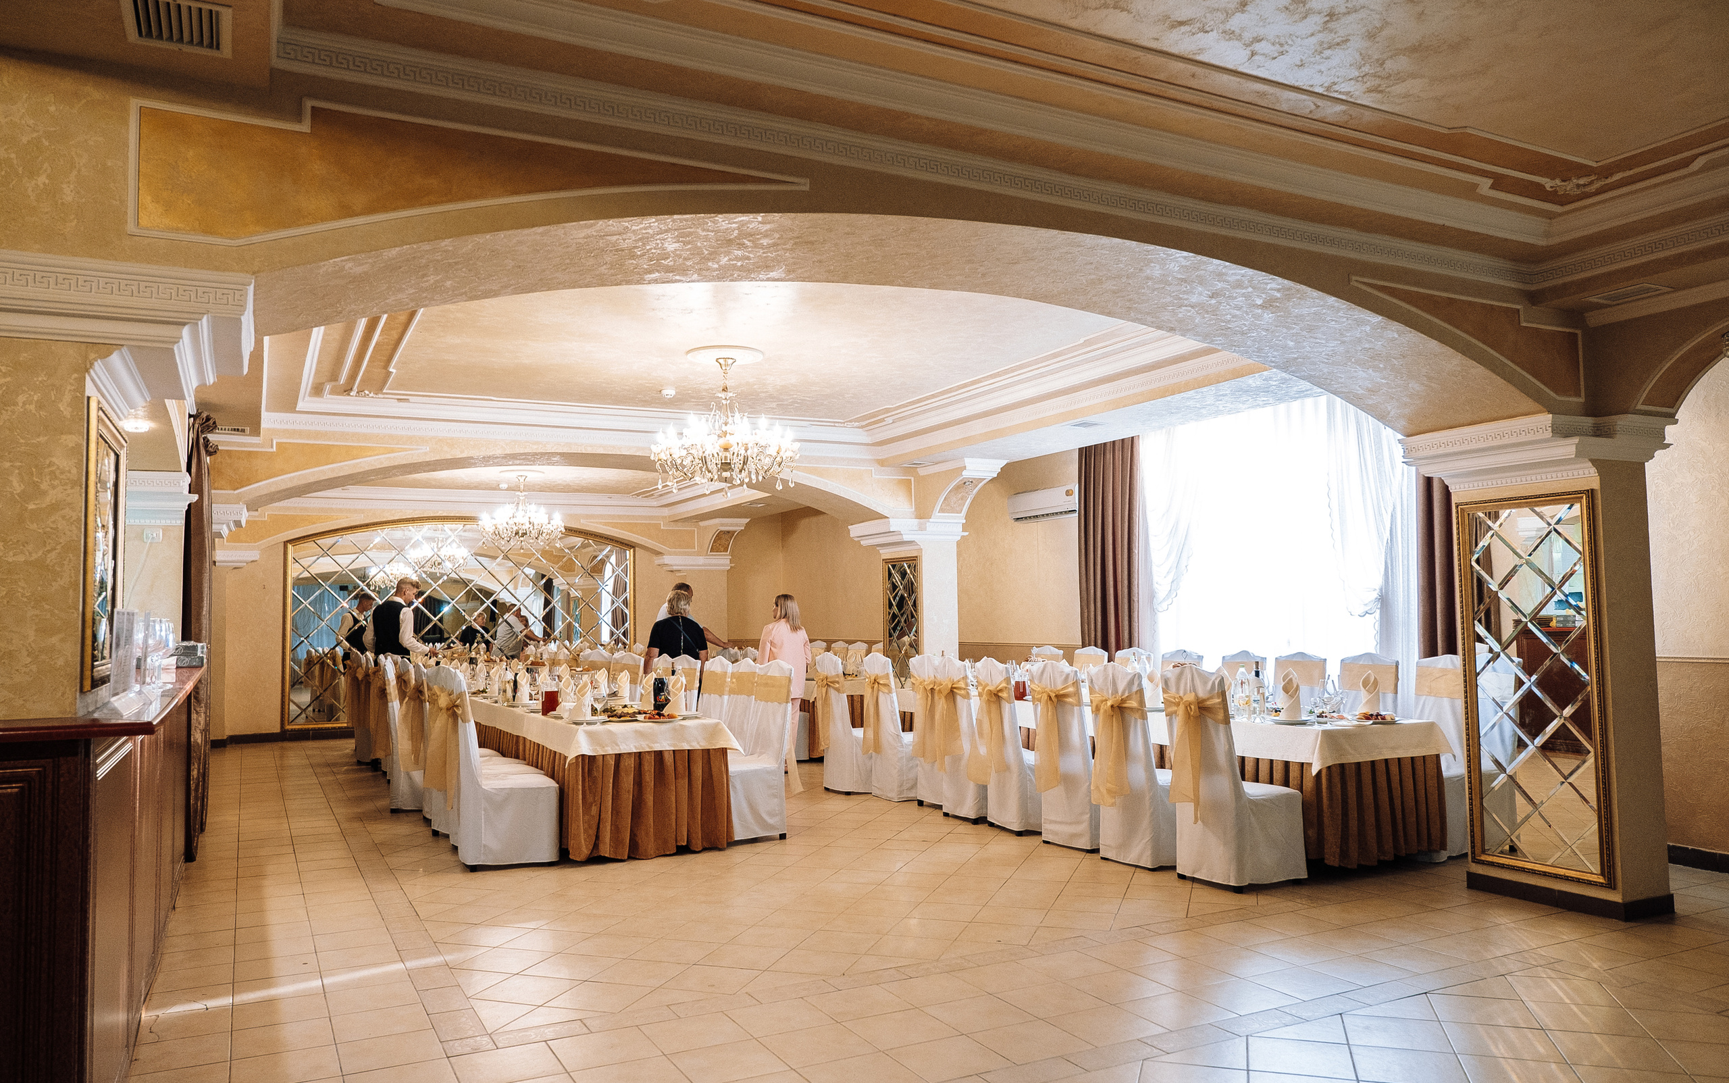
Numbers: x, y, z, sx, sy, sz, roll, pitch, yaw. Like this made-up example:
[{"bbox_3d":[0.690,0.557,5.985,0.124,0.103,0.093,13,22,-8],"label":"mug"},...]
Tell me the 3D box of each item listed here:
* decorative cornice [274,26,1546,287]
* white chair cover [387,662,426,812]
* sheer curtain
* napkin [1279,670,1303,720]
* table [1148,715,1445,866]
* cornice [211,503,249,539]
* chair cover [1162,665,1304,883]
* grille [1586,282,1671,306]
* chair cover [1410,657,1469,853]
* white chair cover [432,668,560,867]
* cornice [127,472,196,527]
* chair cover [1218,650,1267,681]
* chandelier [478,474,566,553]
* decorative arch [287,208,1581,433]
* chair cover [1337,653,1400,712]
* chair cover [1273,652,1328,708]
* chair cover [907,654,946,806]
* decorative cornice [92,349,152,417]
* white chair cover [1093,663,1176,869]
[{"bbox_3d":[0.742,-1.221,4.029,5.006,0.100,0.080,1,-5,-25],"label":"decorative cornice"},{"bbox_3d":[-3.298,1.439,8.682,0.570,1.080,0.460,1,-4,-28],"label":"white chair cover"},{"bbox_3d":[3.000,0.431,8.748,0.174,2.964,2.643,2,-5,-28],"label":"sheer curtain"},{"bbox_3d":[2.446,0.878,6.630,0.134,0.280,0.120,-1,-4,9],"label":"napkin"},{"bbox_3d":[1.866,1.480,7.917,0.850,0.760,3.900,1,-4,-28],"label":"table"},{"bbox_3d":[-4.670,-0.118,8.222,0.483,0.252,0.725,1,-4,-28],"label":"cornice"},{"bbox_3d":[1.922,1.207,6.019,0.604,1.108,0.443,1,-4,-28],"label":"chair cover"},{"bbox_3d":[3.243,-1.043,4.874,0.201,0.020,0.252,1,-4,-28],"label":"grille"},{"bbox_3d":[3.274,1.225,6.690,0.530,1.130,0.420,1,-4,-27],"label":"chair cover"},{"bbox_3d":[-2.167,1.322,6.788,0.594,1.108,0.443,1,-4,-28],"label":"white chair cover"},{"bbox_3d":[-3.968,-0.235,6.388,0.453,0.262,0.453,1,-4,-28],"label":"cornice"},{"bbox_3d":[2.644,1.352,8.441,0.574,1.095,0.434,2,-5,-28],"label":"chair cover"},{"bbox_3d":[-3.622,-0.290,12.174,0.901,0.822,0.901,2,-5,-28],"label":"chandelier"},{"bbox_3d":[0.625,-0.823,4.334,5.130,0.460,0.710,1,-4,-27],"label":"decorative arch"},{"bbox_3d":[3.147,1.280,7.525,0.574,1.095,0.434,2,-5,-28],"label":"chair cover"},{"bbox_3d":[2.716,1.288,7.595,0.570,1.080,0.460,1,-4,-28],"label":"chair cover"},{"bbox_3d":[0.682,1.370,8.435,0.574,1.095,0.434,2,-5,-30],"label":"chair cover"},{"bbox_3d":[-1.926,-0.400,3.005,0.090,0.080,0.720,1,-4,-27],"label":"decorative cornice"},{"bbox_3d":[1.640,1.243,6.541,0.604,1.108,0.443,1,-4,-28],"label":"white chair cover"}]

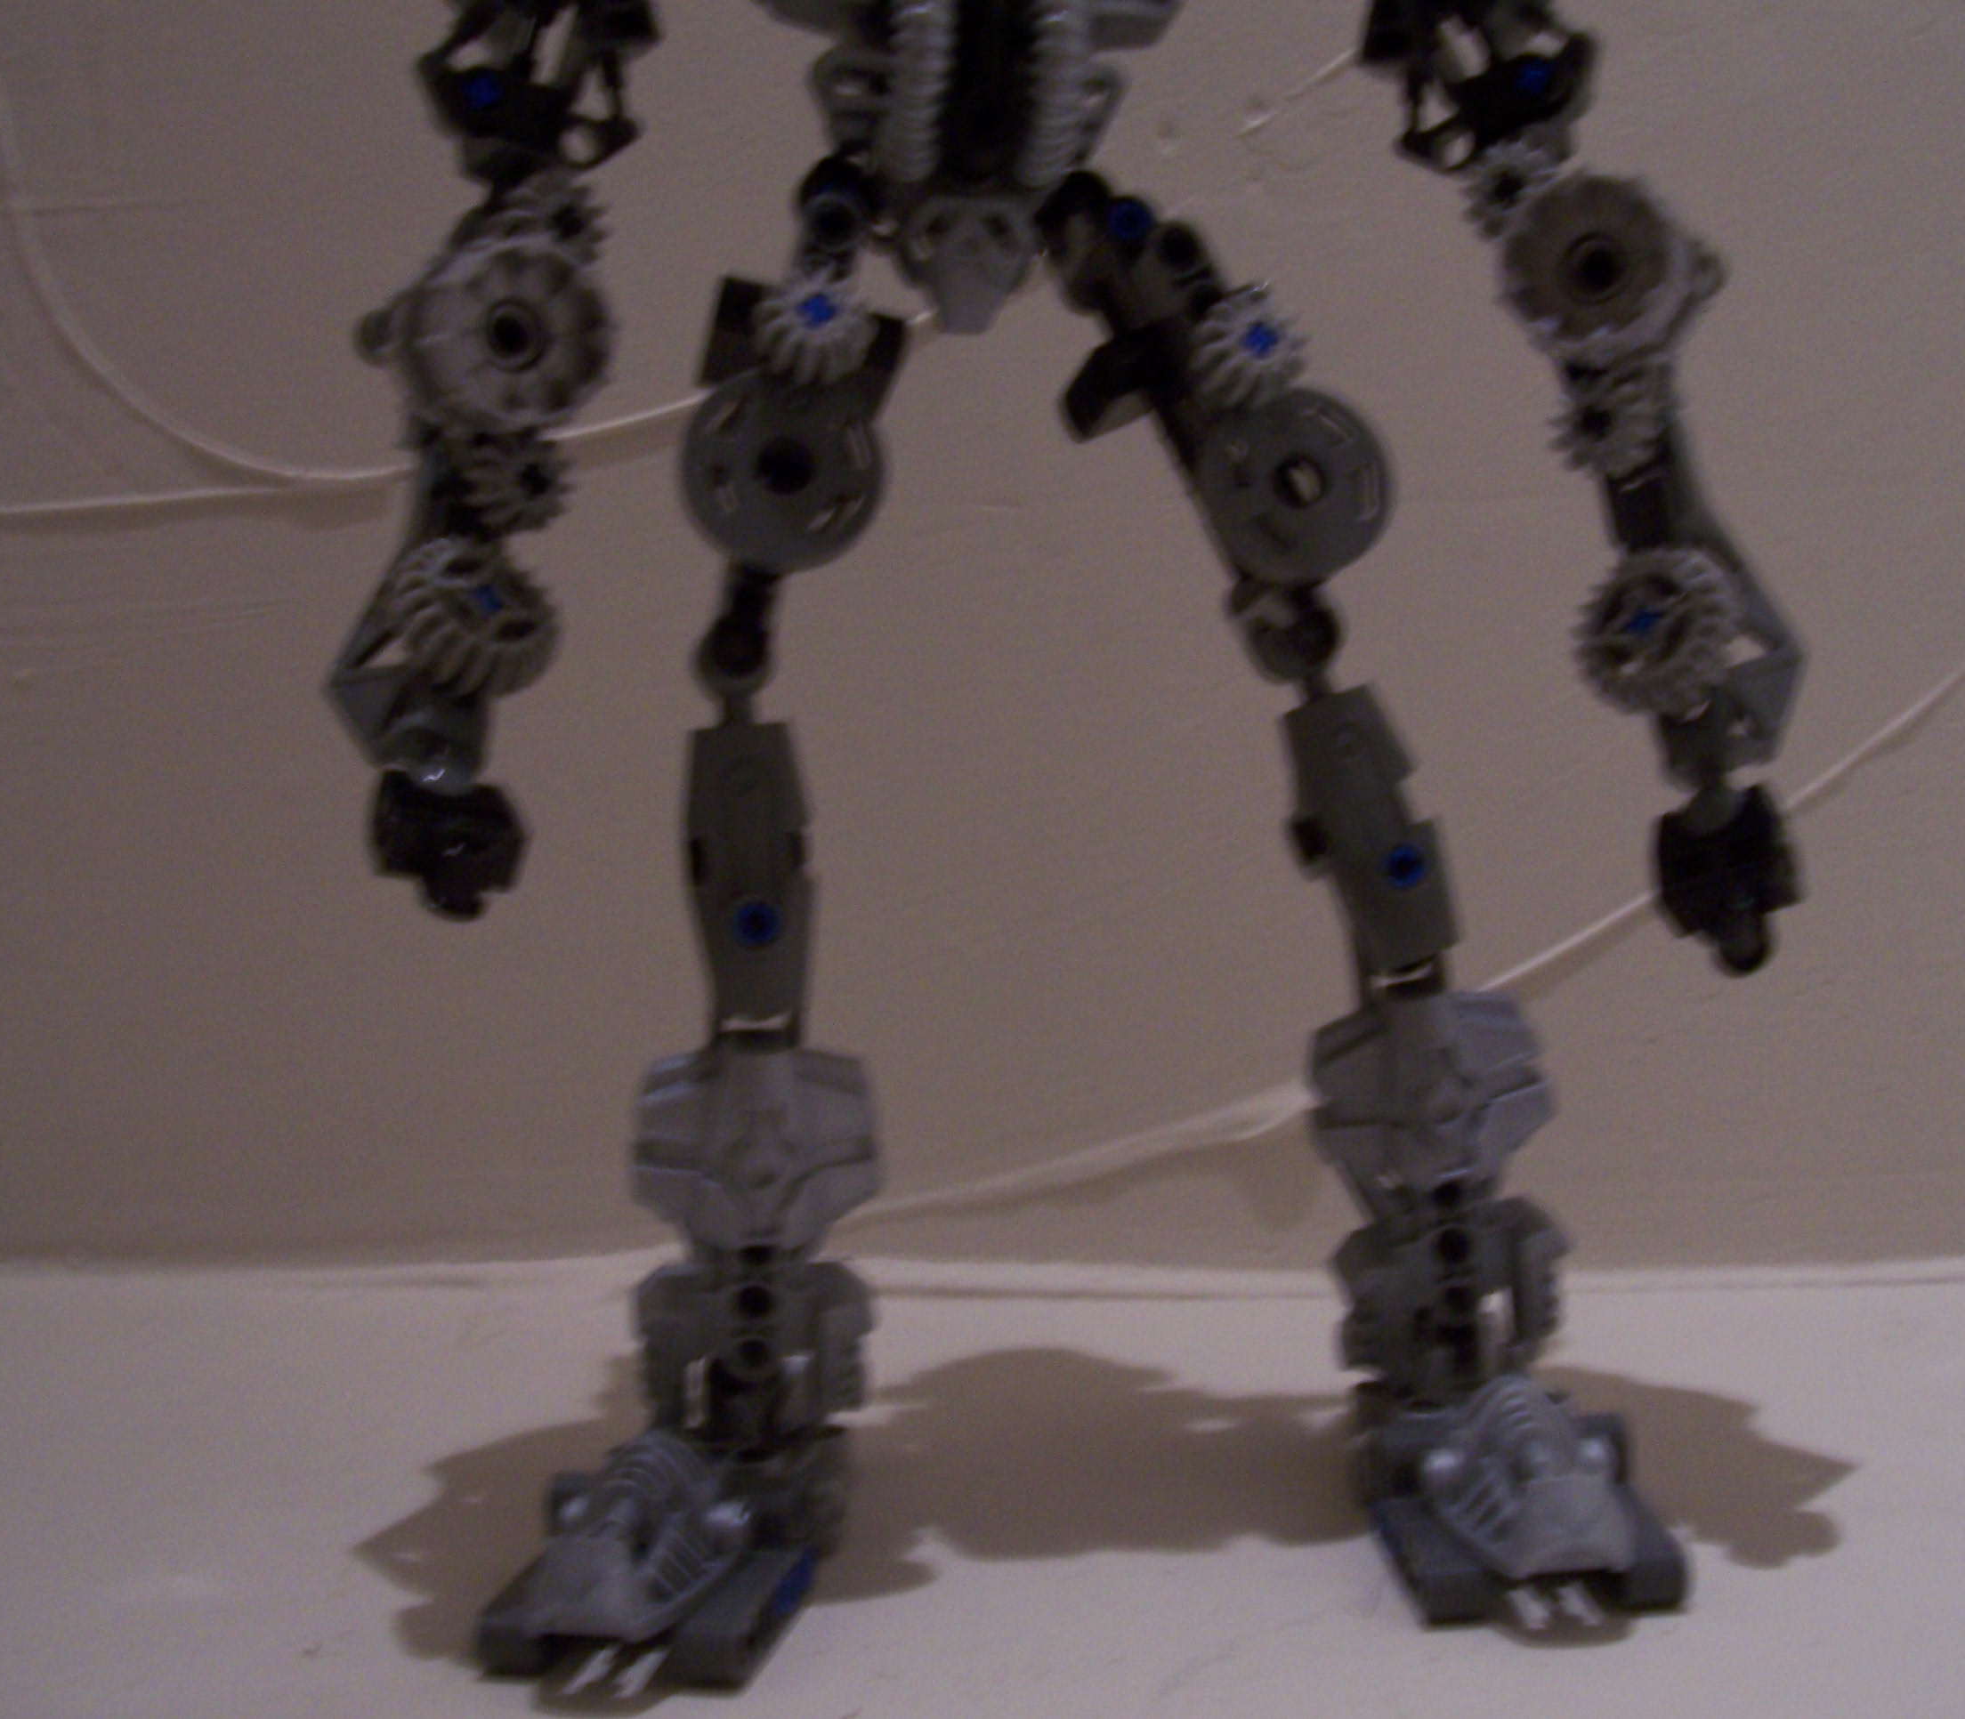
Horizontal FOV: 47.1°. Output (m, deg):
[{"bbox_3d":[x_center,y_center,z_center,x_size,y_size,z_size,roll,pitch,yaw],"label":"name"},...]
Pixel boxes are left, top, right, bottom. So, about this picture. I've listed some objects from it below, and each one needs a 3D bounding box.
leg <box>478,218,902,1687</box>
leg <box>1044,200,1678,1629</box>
[{"bbox_3d":[-0.040,0.010,0.317,0.051,0.196,0.055,2,10,10],"label":"leg"},{"bbox_3d":[0.054,0.006,0.324,0.086,0.200,0.056,-1,10,-8],"label":"leg"}]

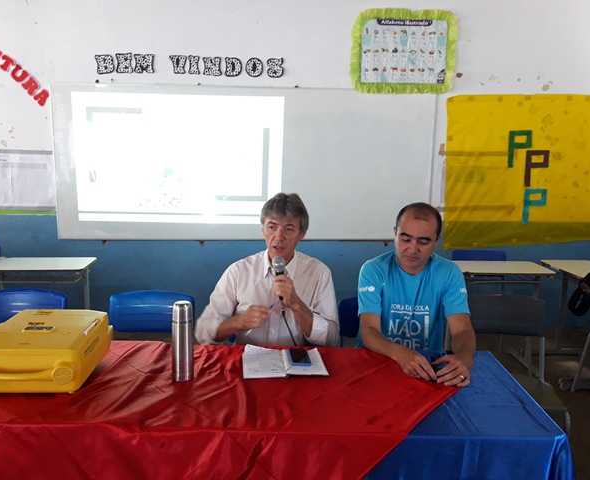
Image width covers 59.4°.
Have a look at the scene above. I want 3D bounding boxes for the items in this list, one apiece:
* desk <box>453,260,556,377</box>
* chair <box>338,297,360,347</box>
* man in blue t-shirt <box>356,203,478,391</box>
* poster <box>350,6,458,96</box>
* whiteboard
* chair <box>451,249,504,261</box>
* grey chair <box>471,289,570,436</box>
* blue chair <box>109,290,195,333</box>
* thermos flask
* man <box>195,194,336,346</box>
[{"bbox_3d":[1.499,0.545,3.831,0.610,0.710,0.480,1,9,4],"label":"desk"},{"bbox_3d":[0.402,0.700,2.309,0.430,0.830,0.510,1,9,0],"label":"chair"},{"bbox_3d":[0.474,0.511,2.017,0.520,1.290,0.780,2,9,7],"label":"man in blue t-shirt"},{"bbox_3d":[0.877,-1.510,4.147,0.846,0.652,0.040,0,9,-3],"label":"poster"},{"bbox_3d":[-0.382,-0.611,4.239,3.091,1.236,0.030,0,9,-3],"label":"whiteboard"},{"bbox_3d":[1.414,0.489,3.893,0.430,0.800,0.510,1,9,3],"label":"chair"},{"bbox_3d":[0.932,0.701,2.308,0.430,0.840,0.520,2,9,7],"label":"grey chair"},{"bbox_3d":[-0.698,0.679,2.358,0.430,0.830,0.510,1,9,0],"label":"blue chair"},{"bbox_3d":[-0.353,0.319,1.626,0.066,0.250,0.066,1,9,0],"label":"thermos flask"},{"bbox_3d":[-0.106,0.487,2.035,0.580,1.320,0.740,1,9,5],"label":"man"}]

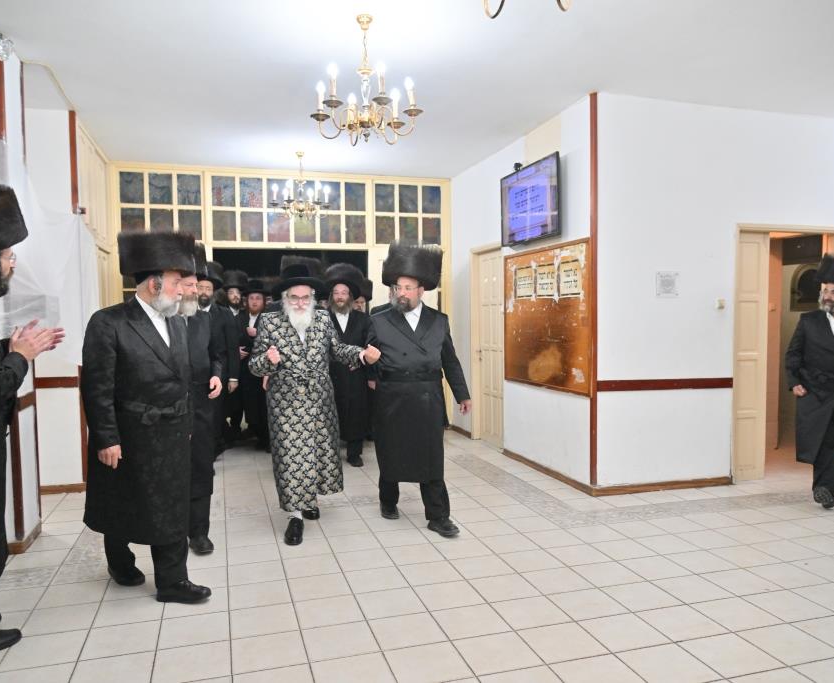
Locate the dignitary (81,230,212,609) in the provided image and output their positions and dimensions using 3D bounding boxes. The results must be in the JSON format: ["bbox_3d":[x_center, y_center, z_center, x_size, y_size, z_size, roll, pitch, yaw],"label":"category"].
[{"bbox_3d":[-1.393,0.373,3.530,0.560,1.810,0.570,1,3,22],"label":"dignitary"}]

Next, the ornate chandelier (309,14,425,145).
[{"bbox_3d":[-0.281,-1.432,3.733,0.613,0.688,0.613,0,2,0],"label":"ornate chandelier"}]

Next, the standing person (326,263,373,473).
[{"bbox_3d":[-0.649,0.211,6.470,0.550,1.870,0.480,-1,2,-8],"label":"standing person"}]

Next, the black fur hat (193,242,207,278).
[{"bbox_3d":[-1.491,-0.510,4.250,0.380,0.210,0.380,-3,3,-40],"label":"black fur hat"}]

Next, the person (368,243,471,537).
[{"bbox_3d":[0.010,0.291,4.600,0.680,1.860,0.540,-1,3,-14],"label":"person"}]

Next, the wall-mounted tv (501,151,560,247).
[{"bbox_3d":[0.991,-1.185,5.899,0.070,0.635,1.110,-3,3,-17],"label":"wall-mounted tv"}]

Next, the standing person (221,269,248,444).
[{"bbox_3d":[-2.016,0.172,7.500,0.520,1.880,0.440,-1,3,-14],"label":"standing person"}]

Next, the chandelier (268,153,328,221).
[{"bbox_3d":[-1.168,-1.570,6.875,0.605,0.669,0.605,0,2,0],"label":"chandelier"}]

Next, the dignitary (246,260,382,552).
[{"bbox_3d":[-0.662,0.361,4.500,0.820,1.740,0.580,-1,2,-7],"label":"dignitary"}]

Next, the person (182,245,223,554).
[{"bbox_3d":[-1.420,0.322,4.260,0.560,1.850,0.500,-3,3,-40],"label":"person"}]

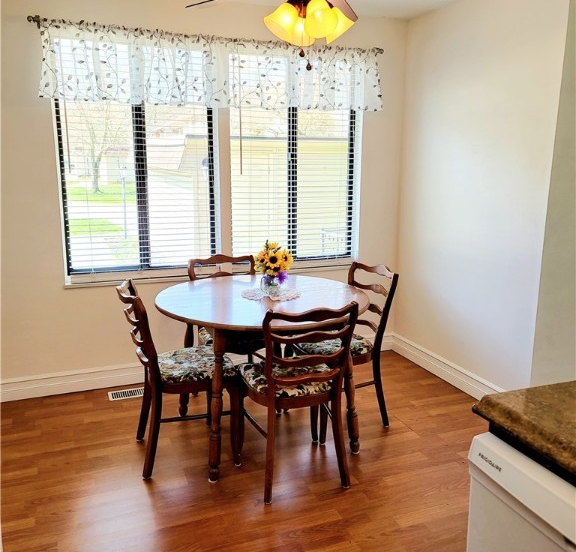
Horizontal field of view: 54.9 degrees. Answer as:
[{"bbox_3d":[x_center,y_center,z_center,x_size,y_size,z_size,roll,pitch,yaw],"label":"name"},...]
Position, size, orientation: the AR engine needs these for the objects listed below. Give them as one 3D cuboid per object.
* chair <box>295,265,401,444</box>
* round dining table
[{"bbox_3d":[0.295,0.388,3.039,0.505,0.859,0.474,-6,14,-28],"label":"chair"},{"bbox_3d":[-0.133,0.471,2.890,1.065,0.755,1.065,0,12,0],"label":"round dining table"}]

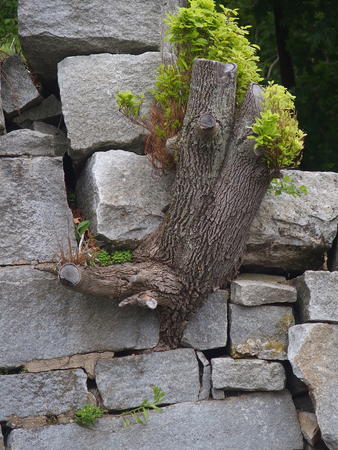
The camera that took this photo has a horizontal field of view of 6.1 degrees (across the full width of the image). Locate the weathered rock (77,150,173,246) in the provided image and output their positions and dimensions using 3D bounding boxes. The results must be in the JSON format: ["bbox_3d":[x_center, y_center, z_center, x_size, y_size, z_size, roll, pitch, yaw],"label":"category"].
[{"bbox_3d":[-0.177,-0.111,13.130,0.413,0.396,0.360,0,-3,0],"label":"weathered rock"}]

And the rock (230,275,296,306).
[{"bbox_3d":[0.393,0.273,13.100,0.273,0.132,0.220,0,-3,0],"label":"rock"}]

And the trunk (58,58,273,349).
[{"bbox_3d":[-0.014,-0.088,12.850,0.874,1.184,0.550,0,-3,0],"label":"trunk"}]

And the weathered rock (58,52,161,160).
[{"bbox_3d":[-0.240,-0.495,13.150,0.438,0.446,0.360,0,-3,0],"label":"weathered rock"}]

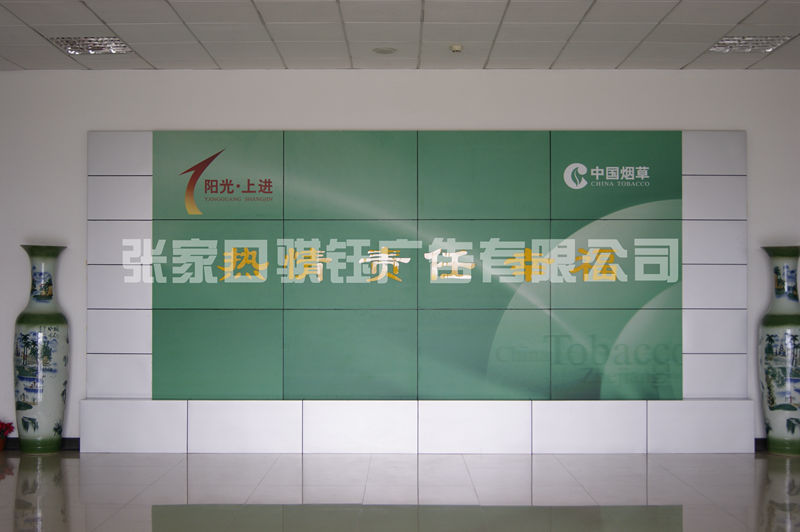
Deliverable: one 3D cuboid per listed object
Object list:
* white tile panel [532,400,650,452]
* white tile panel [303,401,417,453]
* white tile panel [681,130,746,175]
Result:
[{"bbox_3d":[1.660,1.407,8.738,1.010,0.465,0.030,0,-1,0],"label":"white tile panel"},{"bbox_3d":[-0.350,1.429,8.858,1.021,0.472,0.030,0,-1,0],"label":"white tile panel"},{"bbox_3d":[2.876,-1.030,9.091,0.596,0.412,0.030,0,-1,0],"label":"white tile panel"}]

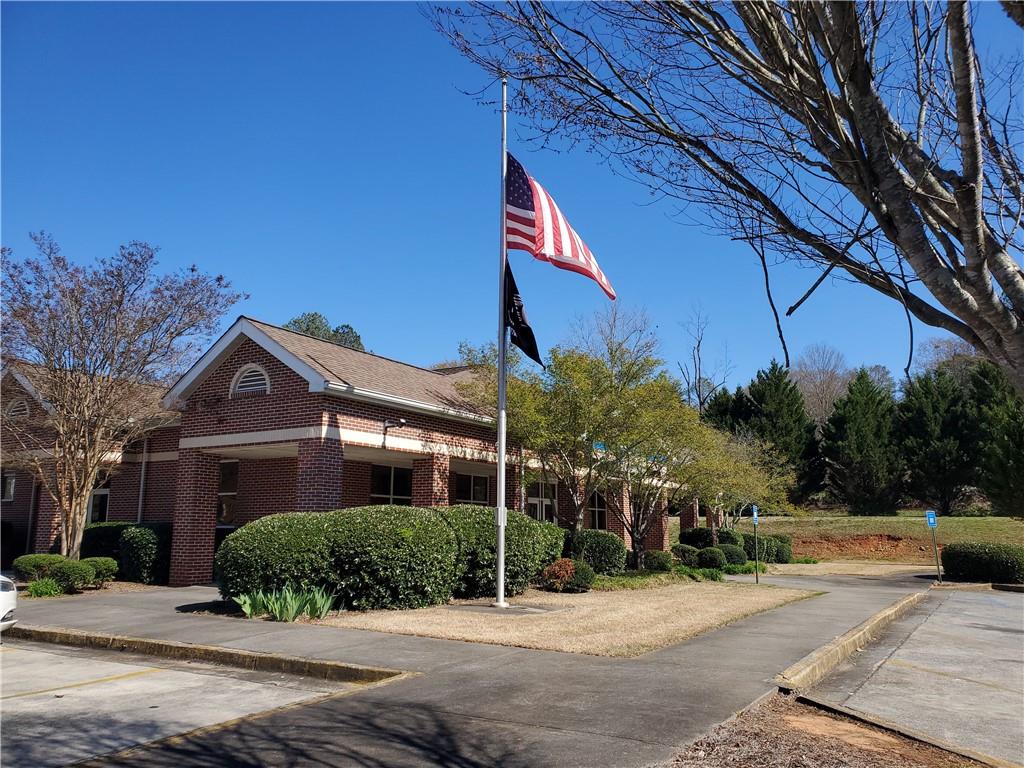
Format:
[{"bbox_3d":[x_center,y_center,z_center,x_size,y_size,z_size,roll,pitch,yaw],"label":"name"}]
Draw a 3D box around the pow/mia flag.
[{"bbox_3d":[0.201,-1.165,12.886,0.720,1.860,0.300,4,-11,-20],"label":"pow/mia flag"}]

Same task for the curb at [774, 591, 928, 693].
[{"bbox_3d":[5.497,3.535,11.384,0.200,0.160,11.439,-7,-13,32],"label":"curb"}]

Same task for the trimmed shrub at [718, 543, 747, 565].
[{"bbox_3d":[7.963,6.127,27.720,1.000,0.770,1.000,-6,-13,31],"label":"trimmed shrub"}]

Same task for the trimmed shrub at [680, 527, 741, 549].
[{"bbox_3d":[8.511,6.813,32.811,2.100,1.380,2.300,-6,-12,30],"label":"trimmed shrub"}]

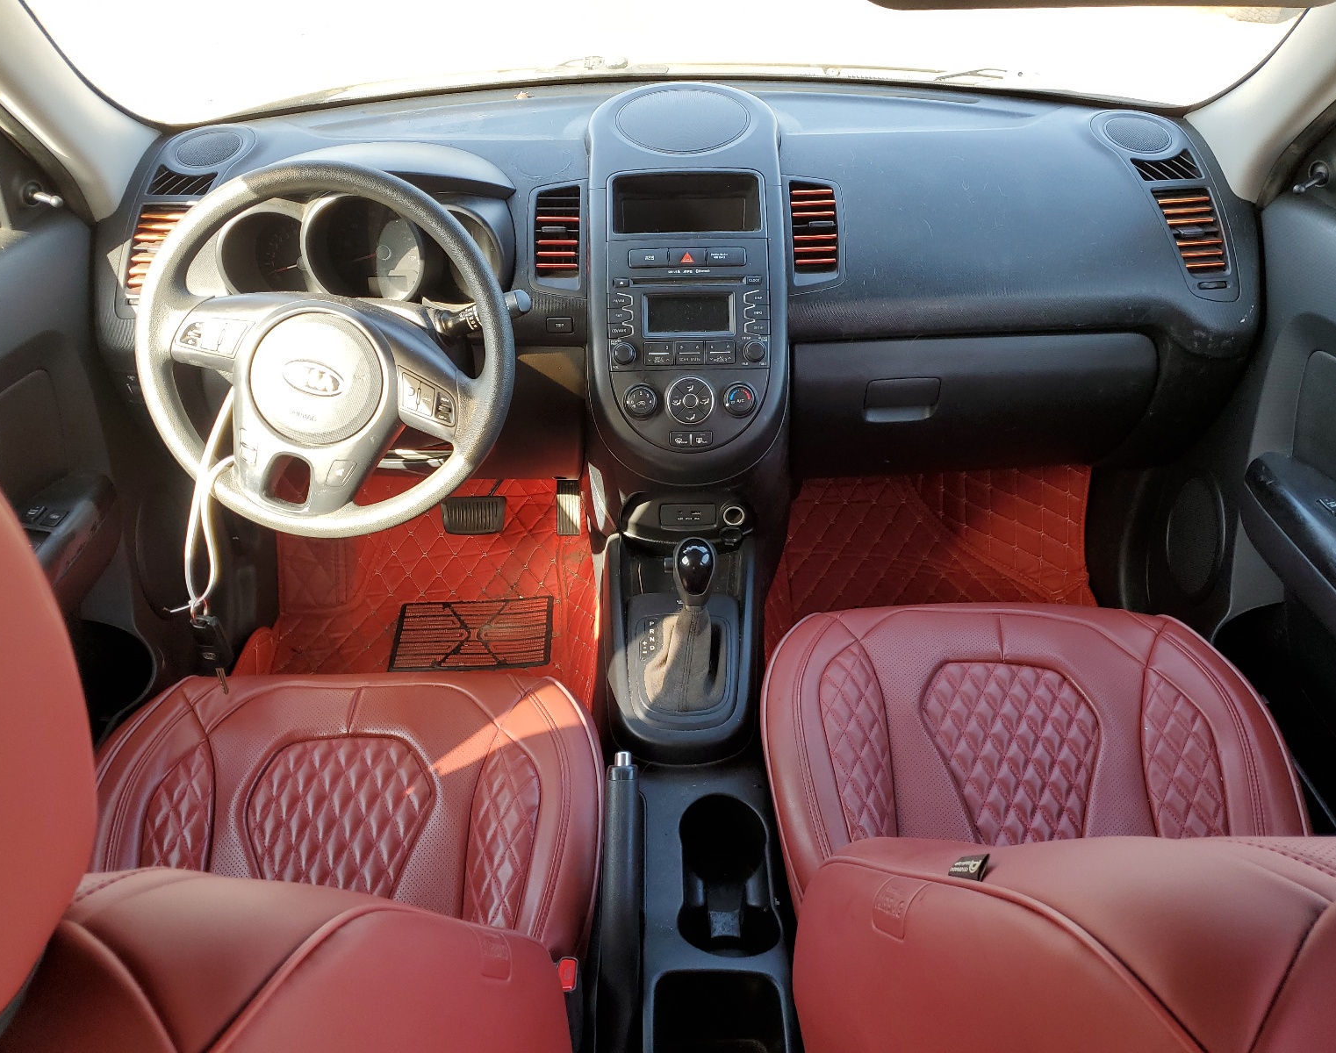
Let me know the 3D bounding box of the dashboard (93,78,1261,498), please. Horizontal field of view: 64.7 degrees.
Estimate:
[{"bbox_3d":[0.018,-0.322,1.384,1.420,0.420,0.530,-1,33,-1],"label":"dashboard"}]

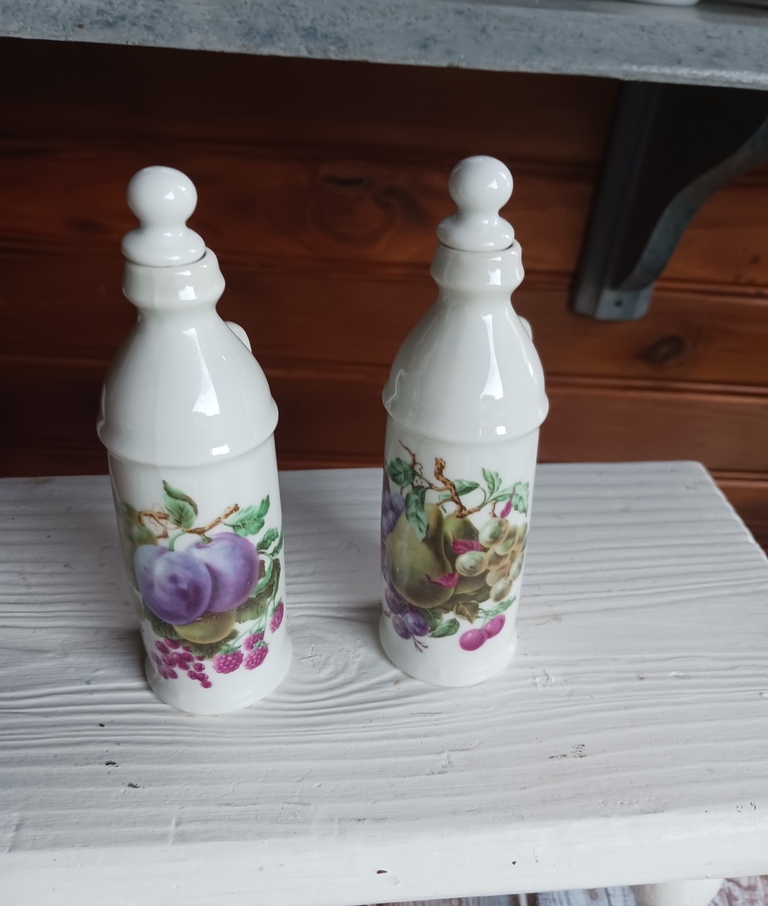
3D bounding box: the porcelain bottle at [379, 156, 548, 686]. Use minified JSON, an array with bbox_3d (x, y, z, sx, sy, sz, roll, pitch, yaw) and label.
[{"bbox_3d":[0.039,-0.011,0.362,0.072,0.237,0.088,18,35,27],"label":"porcelain bottle"}]

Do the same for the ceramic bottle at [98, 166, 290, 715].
[{"bbox_3d":[-0.079,-0.002,0.344,0.072,0.237,0.088,5,31,7],"label":"ceramic bottle"}]

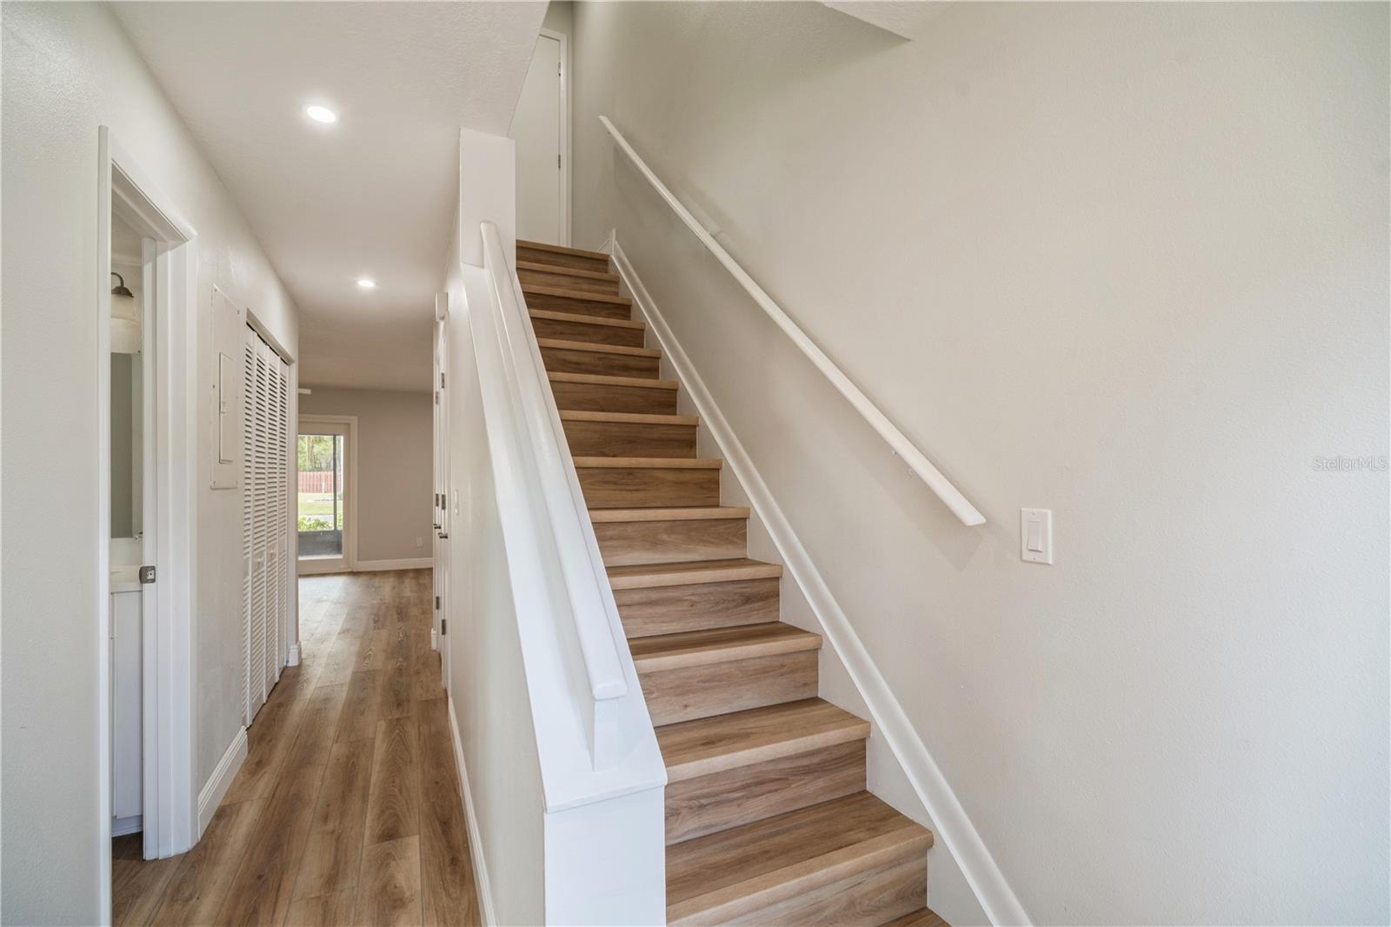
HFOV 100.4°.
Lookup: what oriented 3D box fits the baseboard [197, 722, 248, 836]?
[{"bbox_3d":[-1.906,1.260,2.348,0.017,0.134,0.675,0,-1,-26],"label":"baseboard"}]

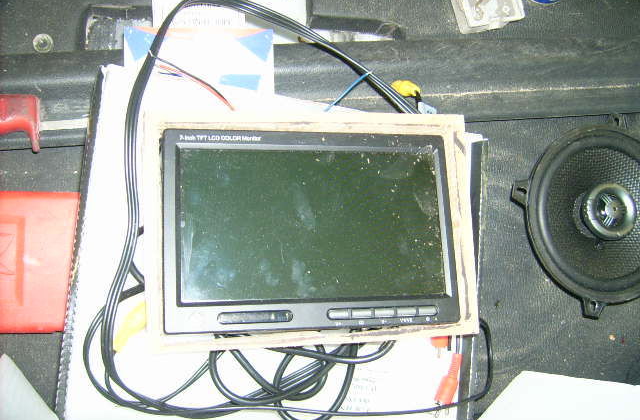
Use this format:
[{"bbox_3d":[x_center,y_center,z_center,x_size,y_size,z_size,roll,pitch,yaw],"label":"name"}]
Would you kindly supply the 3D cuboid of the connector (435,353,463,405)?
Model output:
[{"bbox_3d":[0.080,0.106,0.400,0.011,0.011,0.031,22,76,-10],"label":"connector"}]

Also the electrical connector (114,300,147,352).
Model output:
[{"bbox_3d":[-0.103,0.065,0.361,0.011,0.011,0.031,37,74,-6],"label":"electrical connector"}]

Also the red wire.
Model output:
[{"bbox_3d":[-0.073,-0.075,0.388,0.051,0.007,0.008,31,75,-7],"label":"red wire"}]

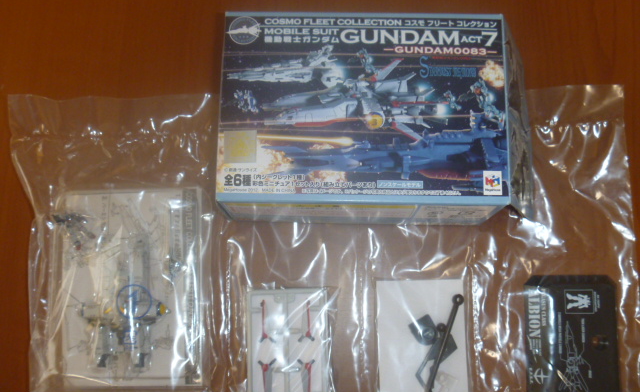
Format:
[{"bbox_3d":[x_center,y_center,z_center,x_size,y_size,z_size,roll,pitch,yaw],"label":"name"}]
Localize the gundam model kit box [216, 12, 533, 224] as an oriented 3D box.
[{"bbox_3d":[0.022,-0.038,0.348,0.140,0.061,0.098,1,78,1],"label":"gundam model kit box"}]

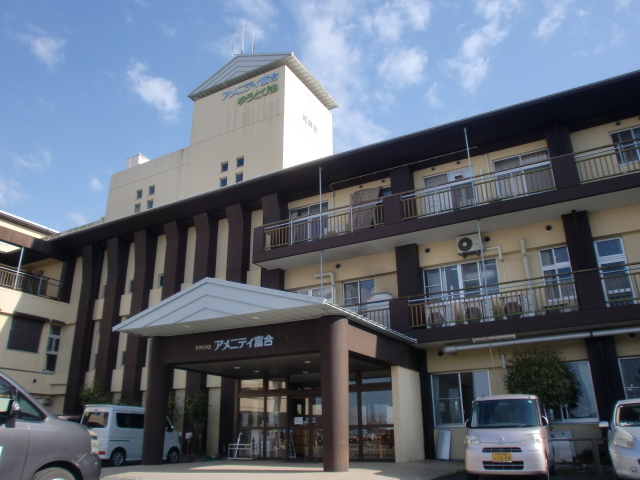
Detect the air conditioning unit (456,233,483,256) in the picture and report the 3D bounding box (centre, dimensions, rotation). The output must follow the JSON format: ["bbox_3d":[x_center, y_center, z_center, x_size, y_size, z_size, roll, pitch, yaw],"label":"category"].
[{"bbox_3d":[4.988,0.183,17.131,0.790,0.590,0.310,-11,-23,26],"label":"air conditioning unit"}]

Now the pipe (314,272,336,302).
[{"bbox_3d":[0.211,1.916,19.478,0.970,1.320,0.130,-11,-23,26],"label":"pipe"}]

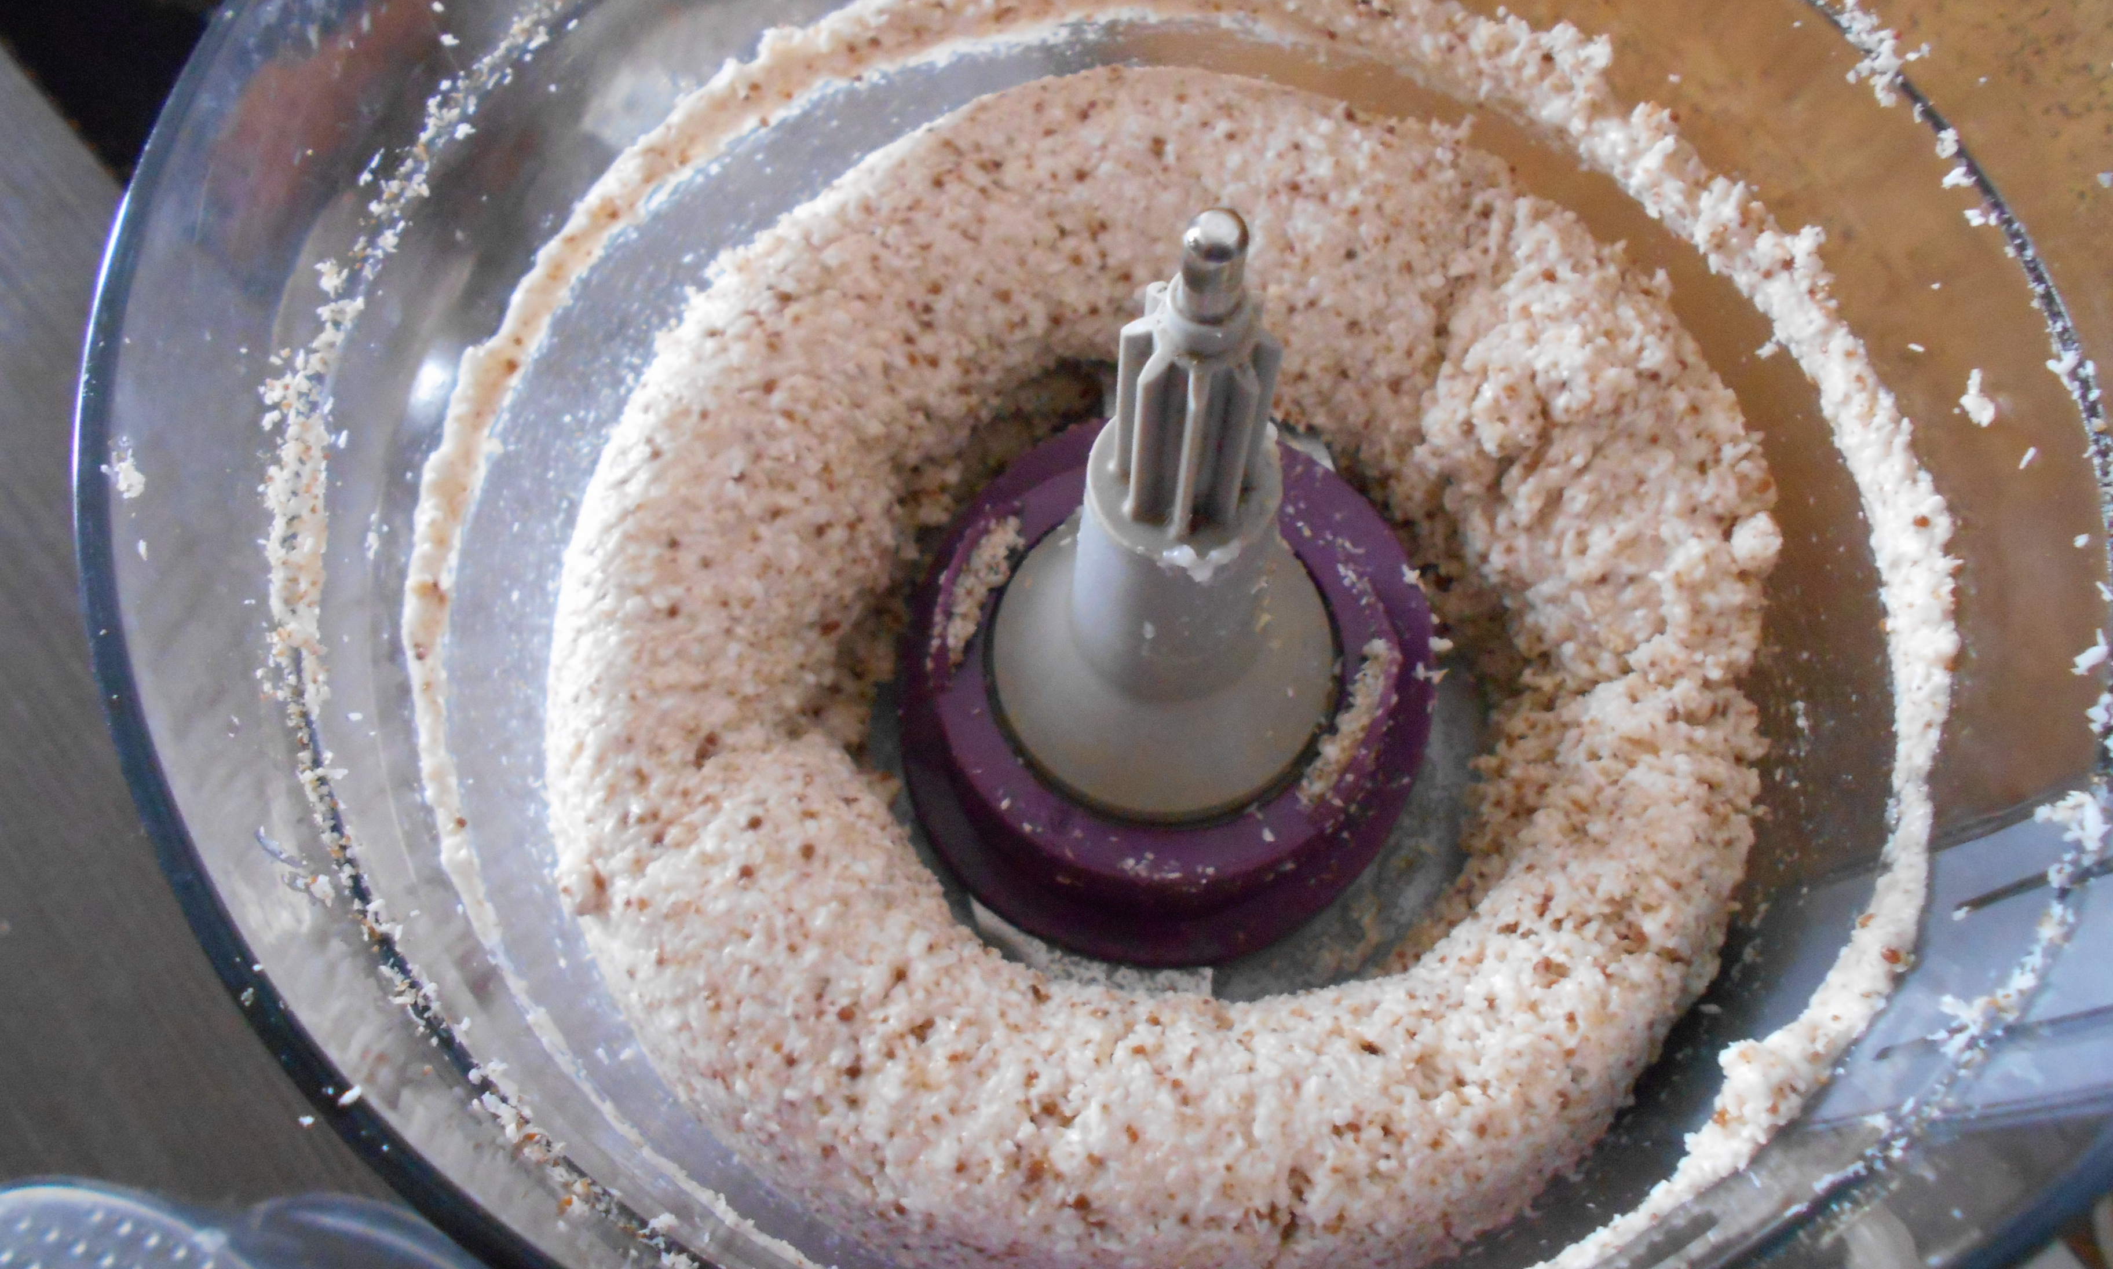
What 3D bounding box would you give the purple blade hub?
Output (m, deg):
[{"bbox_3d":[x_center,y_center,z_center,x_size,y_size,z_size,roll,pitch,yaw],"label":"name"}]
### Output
[{"bbox_3d":[0.015,0.006,0.226,0.076,0.023,0.080,0,67,1],"label":"purple blade hub"}]

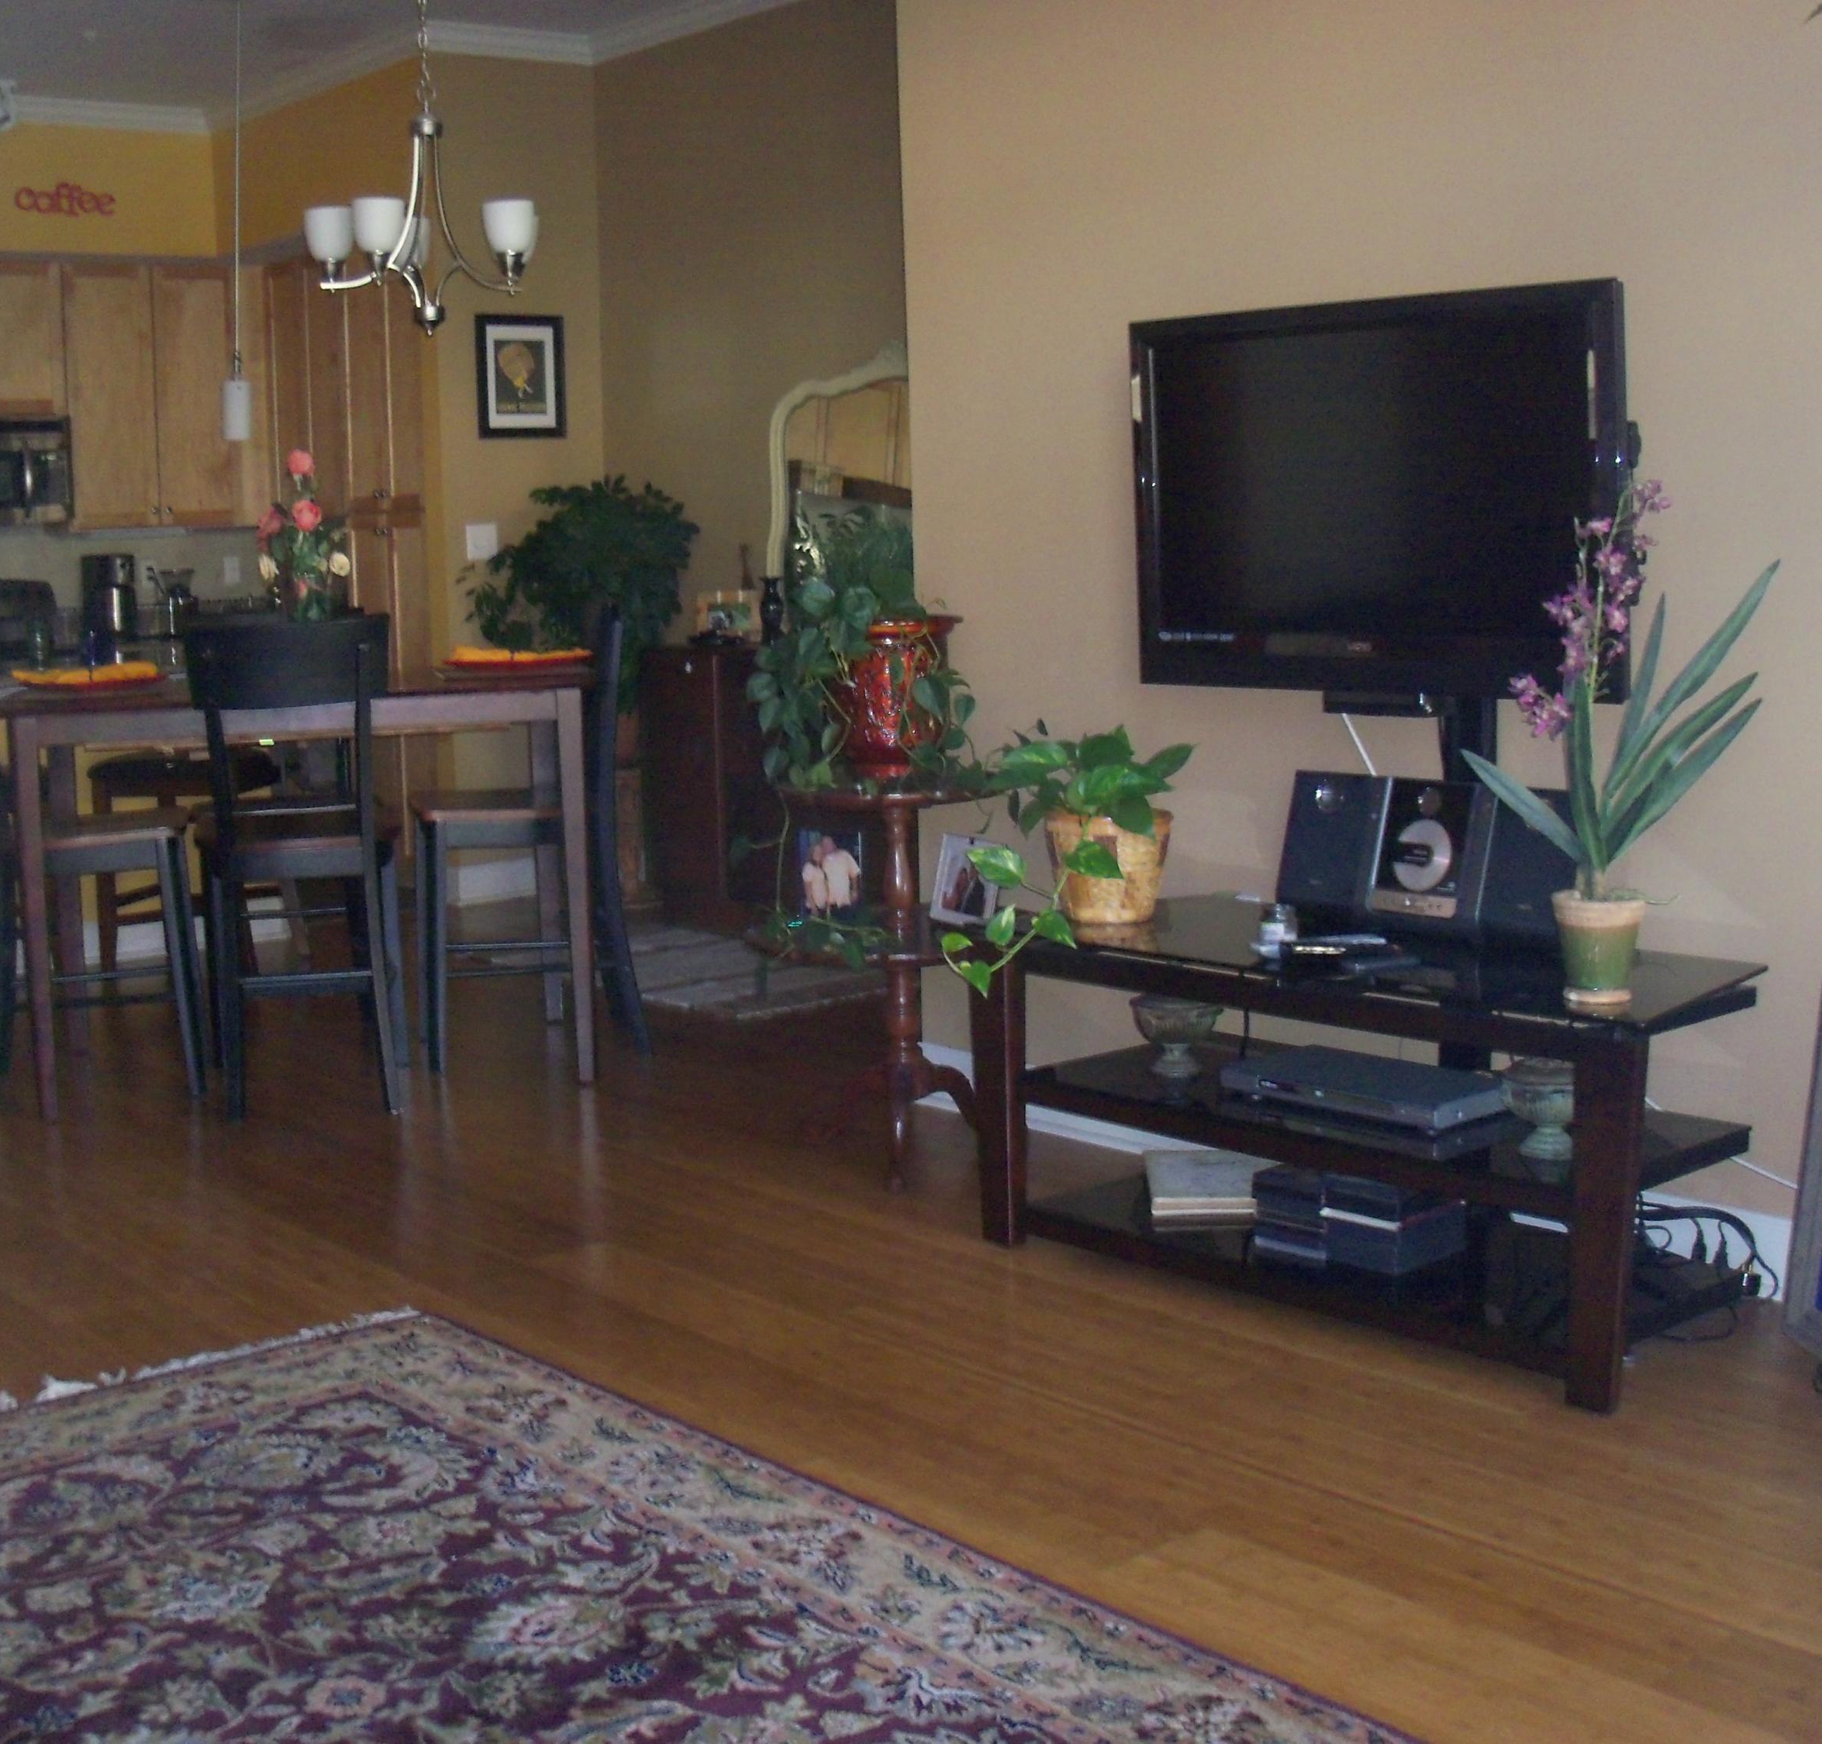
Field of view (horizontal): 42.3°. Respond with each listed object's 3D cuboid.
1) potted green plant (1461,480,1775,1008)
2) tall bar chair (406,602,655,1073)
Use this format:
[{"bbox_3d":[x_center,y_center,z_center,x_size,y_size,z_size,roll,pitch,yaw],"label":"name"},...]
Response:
[{"bbox_3d":[0.991,-0.177,3.294,0.420,0.730,0.300,1,8,16],"label":"potted green plant"},{"bbox_3d":[-0.919,-0.095,5.559,0.525,1.051,0.446,-3,8,-14],"label":"tall bar chair"}]

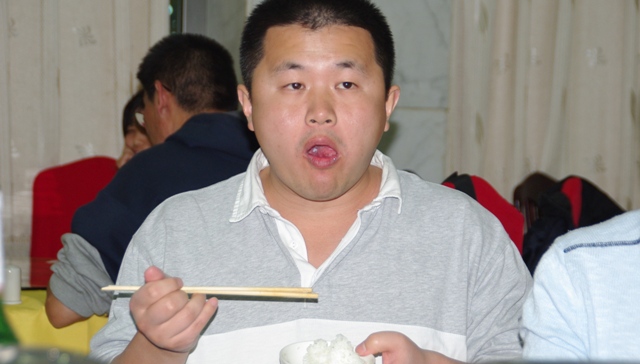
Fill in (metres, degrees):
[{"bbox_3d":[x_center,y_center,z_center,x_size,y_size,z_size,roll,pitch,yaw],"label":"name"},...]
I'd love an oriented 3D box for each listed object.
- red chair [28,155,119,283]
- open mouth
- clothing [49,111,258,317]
[{"bbox_3d":[-0.660,0.440,4.800,0.450,0.970,0.540,1,3,16],"label":"red chair"},{"bbox_3d":[0.003,-0.031,2.230,0.041,0.031,0.024,0,3,1],"label":"open mouth"},{"bbox_3d":[-0.250,0.170,3.280,0.500,0.600,0.400,-2,4,-34],"label":"clothing"}]

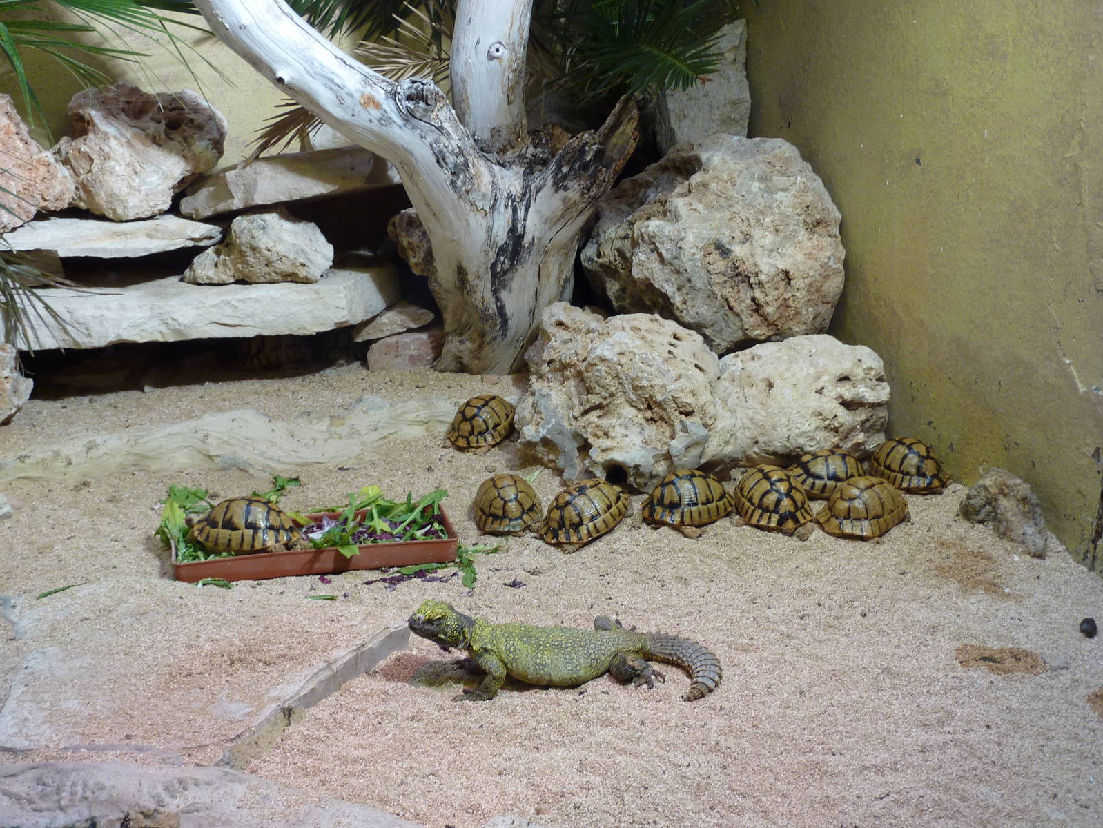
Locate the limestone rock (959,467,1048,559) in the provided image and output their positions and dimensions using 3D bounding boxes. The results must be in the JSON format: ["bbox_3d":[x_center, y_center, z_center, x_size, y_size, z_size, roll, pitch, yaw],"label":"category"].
[{"bbox_3d":[0.527,0.118,1.580,0.080,0.080,0.120,-6,16,-21],"label":"limestone rock"}]

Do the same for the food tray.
[{"bbox_3d":[-0.274,0.150,1.550,0.313,0.028,0.118,-4,15,-14],"label":"food tray"}]

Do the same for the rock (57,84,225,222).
[{"bbox_3d":[-0.714,-0.459,2.341,0.280,0.225,0.220,0,15,0],"label":"rock"}]

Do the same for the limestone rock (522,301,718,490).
[{"bbox_3d":[0.086,-0.025,1.810,0.270,0.235,0.215,0,15,0],"label":"limestone rock"}]

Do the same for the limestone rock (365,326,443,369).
[{"bbox_3d":[-0.264,-0.117,2.420,0.142,0.070,0.110,0,15,0],"label":"limestone rock"}]

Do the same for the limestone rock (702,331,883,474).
[{"bbox_3d":[0.341,-0.018,1.900,0.260,0.175,0.200,0,15,0],"label":"limestone rock"}]

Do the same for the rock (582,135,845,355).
[{"bbox_3d":[0.244,-0.264,2.080,0.395,0.330,0.300,0,15,0],"label":"rock"}]

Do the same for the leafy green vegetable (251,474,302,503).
[{"bbox_3d":[-0.361,0.098,1.755,0.063,0.022,0.080,0,15,0],"label":"leafy green vegetable"}]

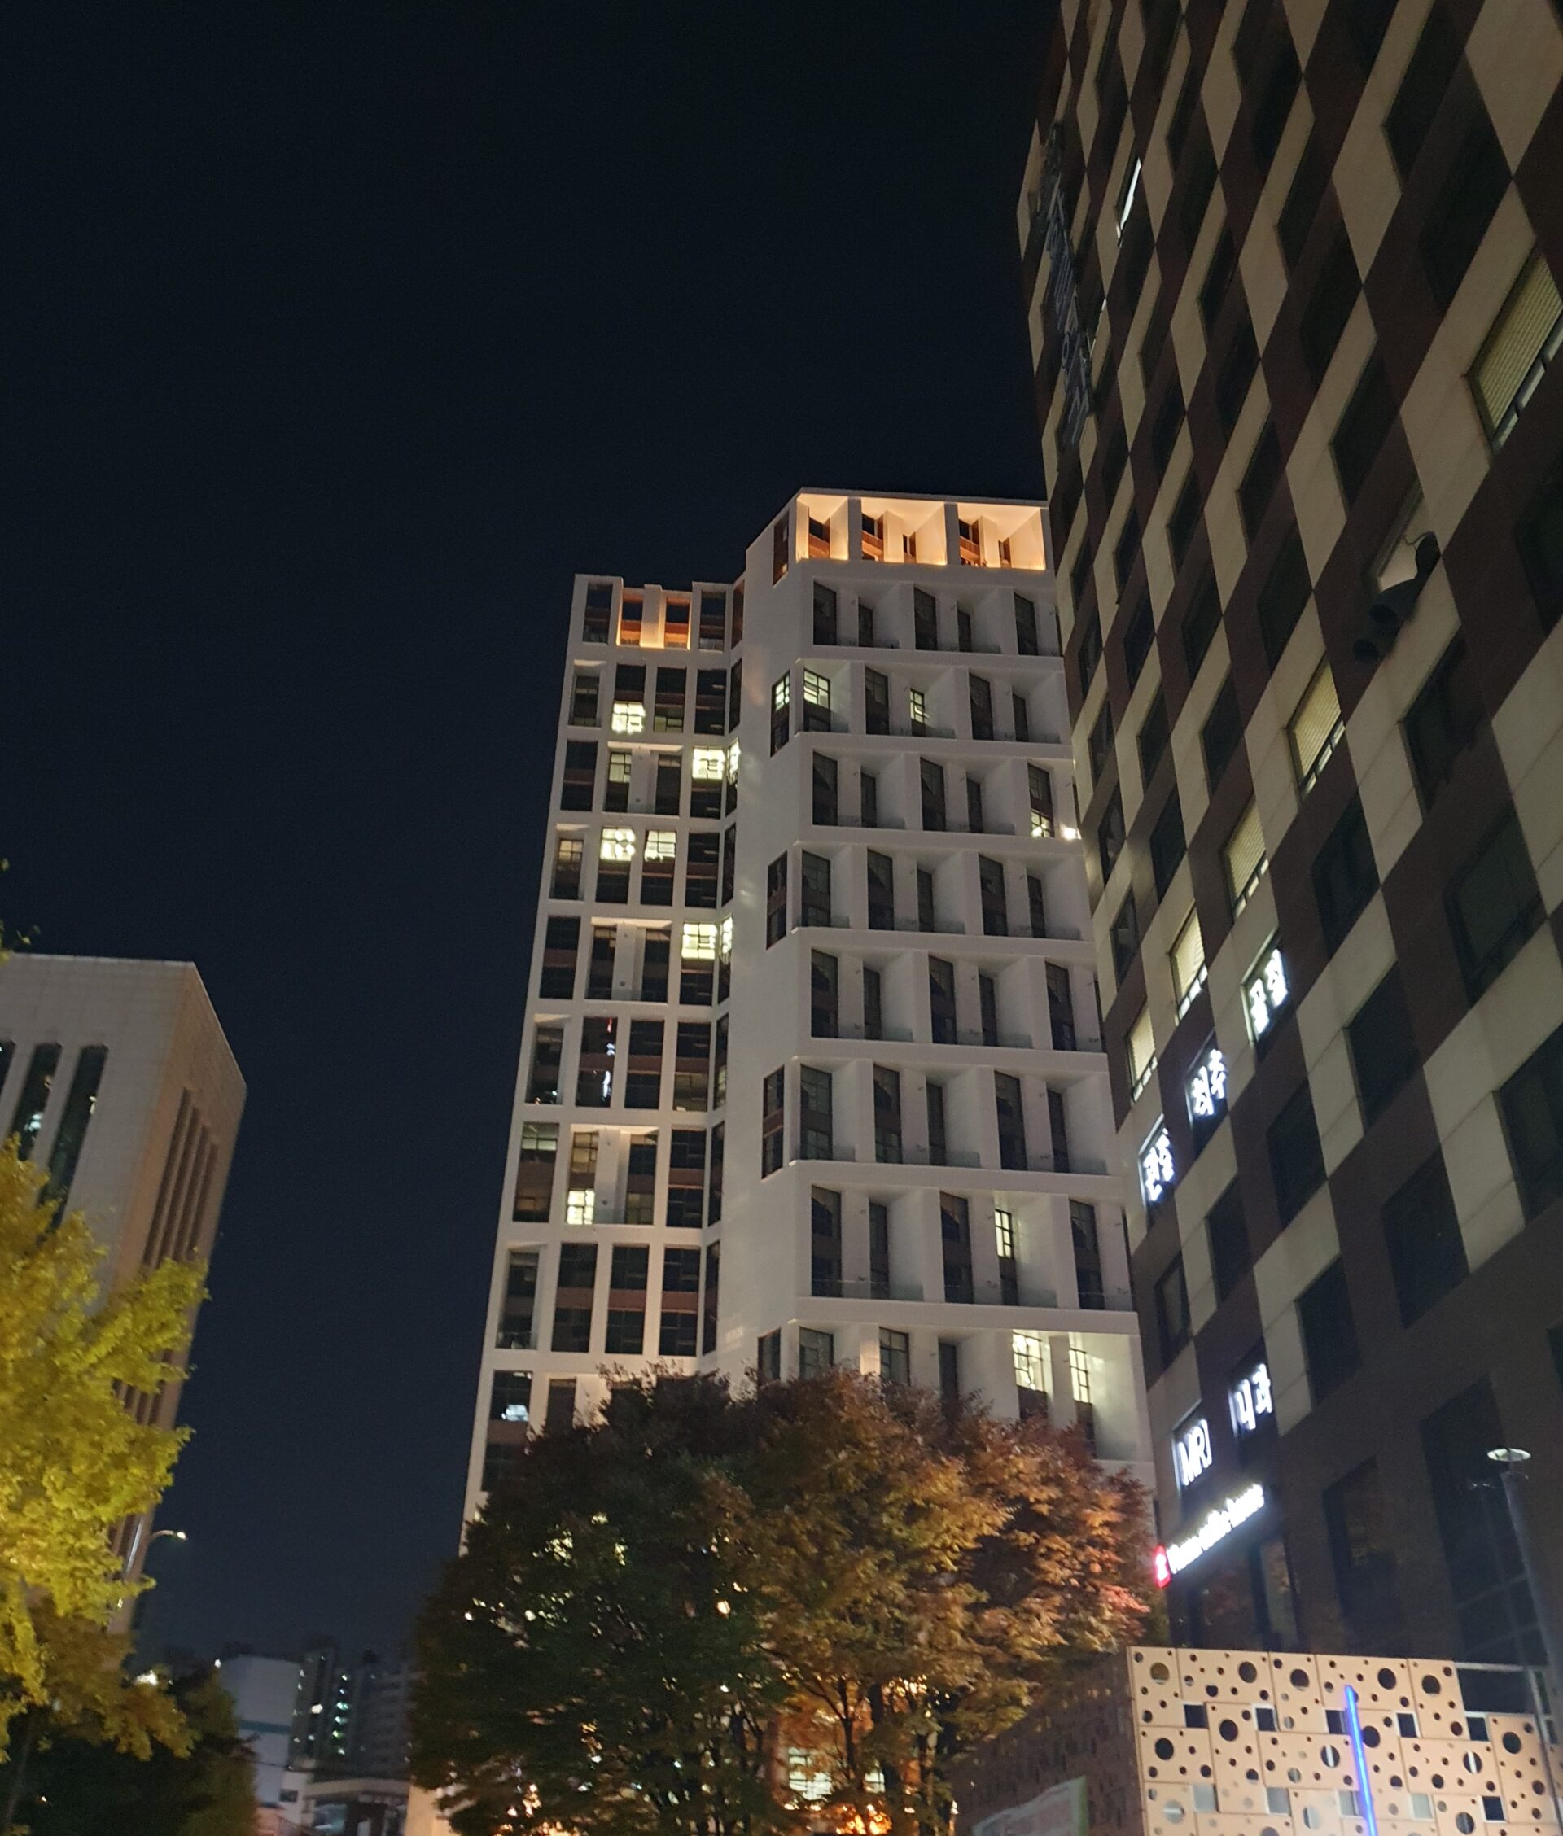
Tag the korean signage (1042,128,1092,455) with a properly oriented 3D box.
[{"bbox_3d":[9.879,-22.163,54.858,0.400,13.495,2.787,3,-33,-2],"label":"korean signage"}]

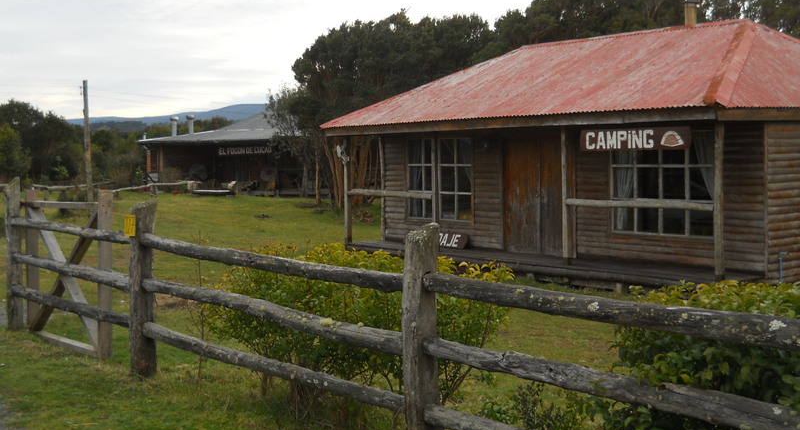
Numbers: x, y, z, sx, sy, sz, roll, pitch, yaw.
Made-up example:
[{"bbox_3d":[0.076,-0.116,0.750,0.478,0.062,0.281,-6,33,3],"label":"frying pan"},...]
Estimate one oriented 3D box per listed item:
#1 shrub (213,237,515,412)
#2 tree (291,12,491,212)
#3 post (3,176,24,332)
[{"bbox_3d":[-0.267,0.752,7.050,2.000,1.070,1.200,0,4,9],"label":"shrub"},{"bbox_3d":[-0.229,-3.216,31.000,5.900,5.800,5.000,-1,4,0],"label":"tree"},{"bbox_3d":[-3.445,0.353,9.100,0.130,1.330,0.130,-4,5,-44],"label":"post"}]

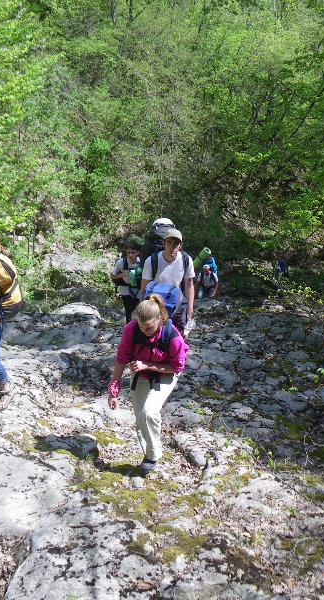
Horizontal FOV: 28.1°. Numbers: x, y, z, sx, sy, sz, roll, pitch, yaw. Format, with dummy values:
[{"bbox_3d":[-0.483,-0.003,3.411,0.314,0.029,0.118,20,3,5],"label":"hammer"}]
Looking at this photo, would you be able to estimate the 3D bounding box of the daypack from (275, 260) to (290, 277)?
[{"bbox_3d":[3.724,-0.974,20.000,0.300,0.480,0.380,-13,19,-42],"label":"daypack"}]

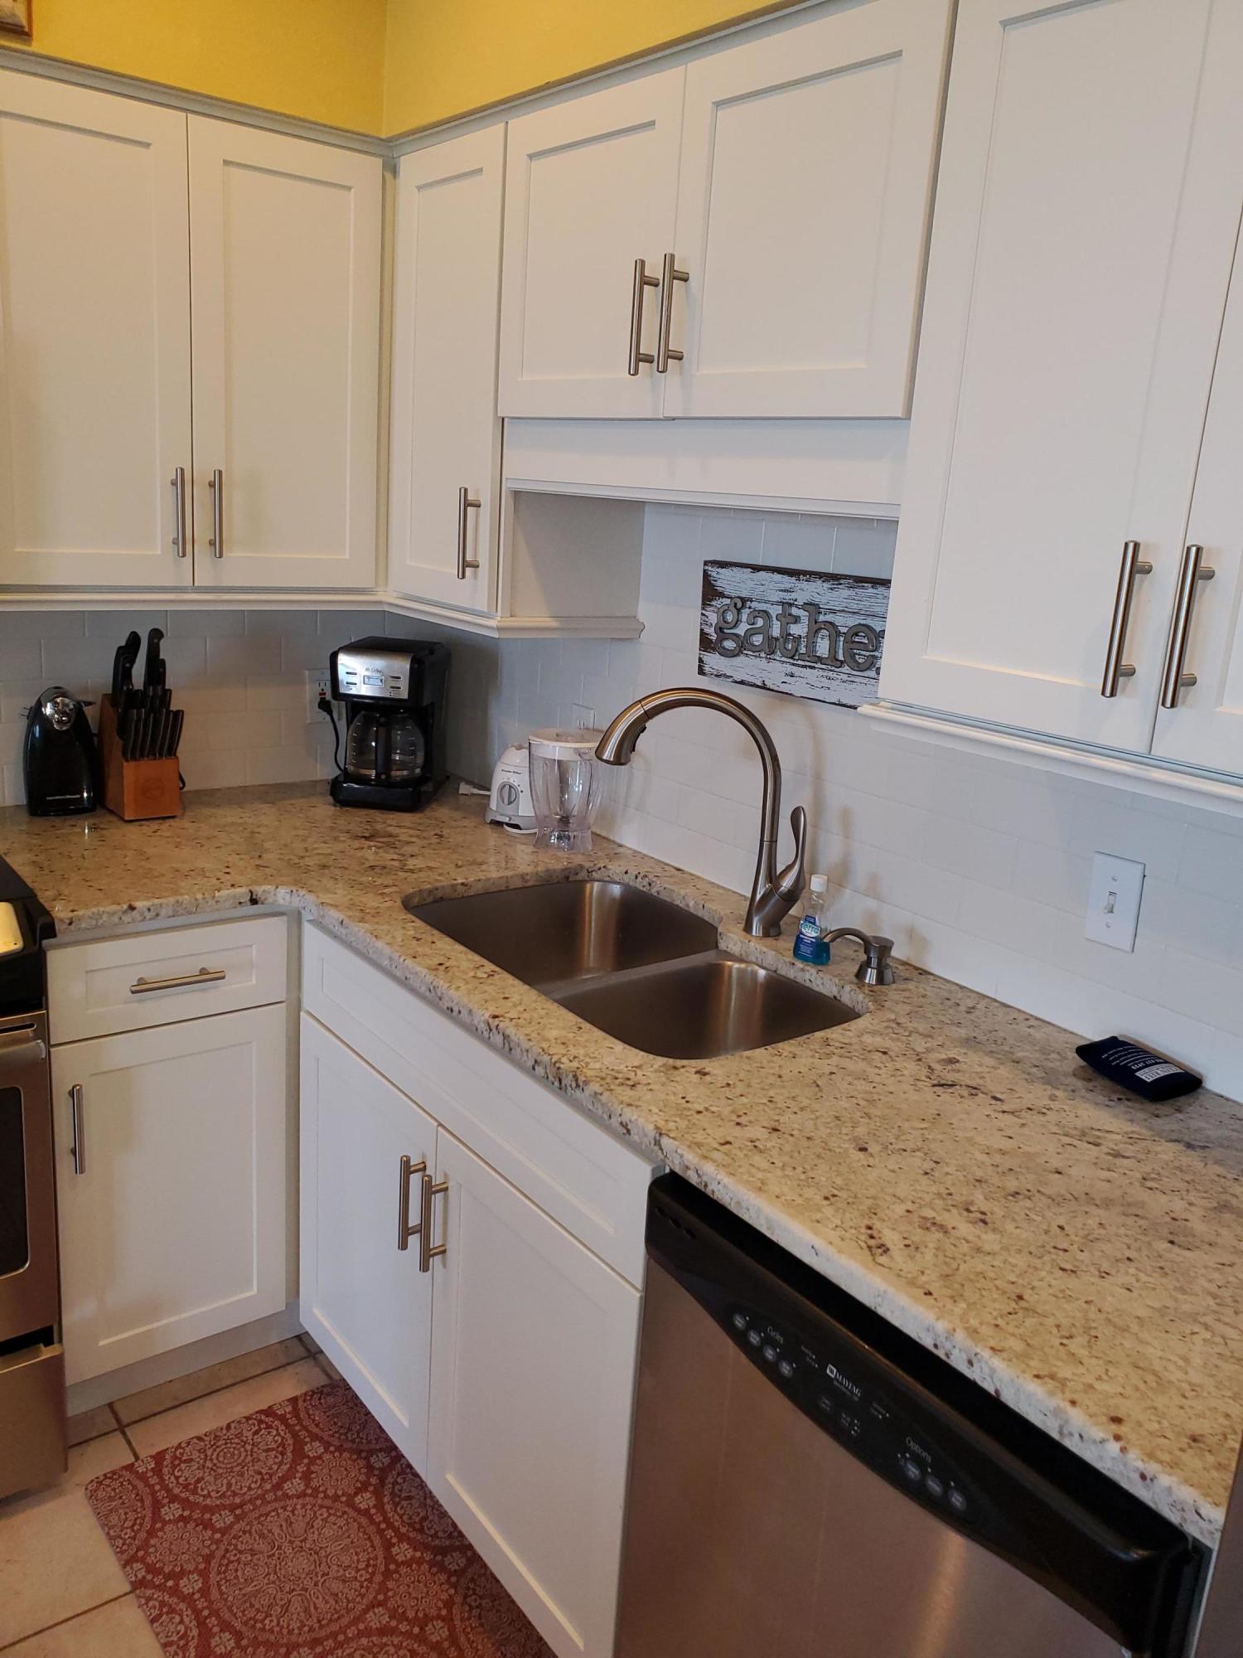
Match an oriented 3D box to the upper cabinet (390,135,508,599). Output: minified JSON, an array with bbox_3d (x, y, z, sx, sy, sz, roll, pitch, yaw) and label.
[{"bbox_3d":[-0.181,-0.777,2.226,0.326,0.763,0.362,-8,19,-38],"label":"upper cabinet"}]

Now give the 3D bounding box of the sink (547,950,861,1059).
[{"bbox_3d":[0.098,0.350,1.731,0.410,0.190,0.355,-8,19,-38],"label":"sink"}]

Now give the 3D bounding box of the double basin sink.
[{"bbox_3d":[-0.004,0.306,1.906,0.475,0.210,0.765,-8,19,-38],"label":"double basin sink"}]

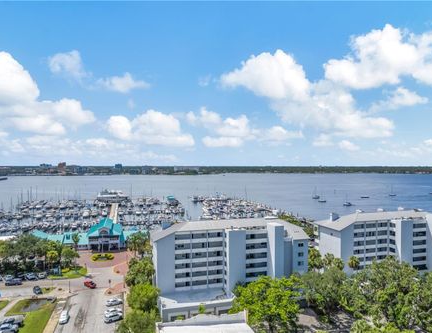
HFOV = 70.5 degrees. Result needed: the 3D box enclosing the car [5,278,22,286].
[{"bbox_3d":[-74.100,42.600,112.300,5.100,1.750,1.950,0,0,-9],"label":"car"}]

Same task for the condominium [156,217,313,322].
[{"bbox_3d":[3.900,30.700,97.000,47.000,25.500,22.000,0,0,-9],"label":"condominium"}]

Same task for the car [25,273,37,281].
[{"bbox_3d":[-69.524,41.175,114.833,1.880,1.650,4.700,0,0,-42],"label":"car"}]

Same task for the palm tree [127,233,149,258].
[{"bbox_3d":[-36.204,36.350,140.491,8.000,11.300,8.000,0,0,-16],"label":"palm tree"}]

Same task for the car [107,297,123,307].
[{"bbox_3d":[-32.000,42.750,96.400,4.800,1.500,1.850,0,0,-25],"label":"car"}]

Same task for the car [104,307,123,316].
[{"bbox_3d":[-29.114,41.250,87.257,4.700,1.500,1.850,0,0,-34],"label":"car"}]

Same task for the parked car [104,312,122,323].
[{"bbox_3d":[-28.129,41.175,84.221,4.700,1.650,1.870,0,0,-34],"label":"parked car"}]

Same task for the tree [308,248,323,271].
[{"bbox_3d":[36.816,36.350,113.000,4.800,11.300,4.800,0,0,0],"label":"tree"}]

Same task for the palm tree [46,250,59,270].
[{"bbox_3d":[-66.029,37.950,123.335,4.500,8.100,4.500,0,0,-16],"label":"palm tree"}]

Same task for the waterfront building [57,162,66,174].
[{"bbox_3d":[-700.000,10.500,1400.000,36.000,54.000,32.000,0,0,-12],"label":"waterfront building"}]

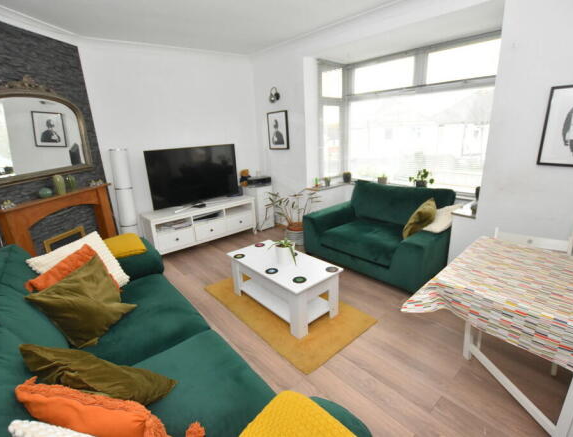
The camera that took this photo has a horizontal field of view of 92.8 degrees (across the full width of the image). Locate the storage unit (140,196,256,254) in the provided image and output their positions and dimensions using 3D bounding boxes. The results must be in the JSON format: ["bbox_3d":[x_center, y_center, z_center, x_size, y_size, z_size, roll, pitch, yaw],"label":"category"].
[{"bbox_3d":[-1.206,0.091,4.019,1.480,0.570,0.470,-16,21,-38],"label":"storage unit"}]

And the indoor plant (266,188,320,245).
[{"bbox_3d":[0.126,-0.031,3.827,0.690,0.790,0.690,-3,17,1],"label":"indoor plant"}]

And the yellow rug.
[{"bbox_3d":[-0.051,0.777,2.513,0.783,0.014,1.470,-16,21,-38],"label":"yellow rug"}]

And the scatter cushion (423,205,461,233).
[{"bbox_3d":[1.544,-0.013,2.766,0.388,0.143,0.388,-49,35,-19],"label":"scatter cushion"}]

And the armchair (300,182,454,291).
[{"bbox_3d":[1.064,0.077,3.135,0.969,0.826,1.514,-13,18,-35],"label":"armchair"}]

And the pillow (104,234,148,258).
[{"bbox_3d":[-1.496,0.258,2.512,0.380,0.140,0.420,-16,21,-38],"label":"pillow"}]

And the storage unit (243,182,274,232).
[{"bbox_3d":[-0.450,-0.196,4.671,0.311,0.719,0.347,-16,20,-41],"label":"storage unit"}]

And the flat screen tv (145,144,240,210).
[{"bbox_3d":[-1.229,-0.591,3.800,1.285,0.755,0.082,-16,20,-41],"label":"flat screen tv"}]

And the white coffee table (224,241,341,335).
[{"bbox_3d":[-0.039,0.559,2.342,0.488,0.403,0.941,-15,19,-38],"label":"white coffee table"}]

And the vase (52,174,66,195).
[{"bbox_3d":[-2.207,-0.329,2.645,0.075,0.187,0.075,-1,17,7],"label":"vase"}]

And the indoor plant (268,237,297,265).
[{"bbox_3d":[-0.022,0.268,2.284,0.224,0.189,0.194,-3,15,-1],"label":"indoor plant"}]

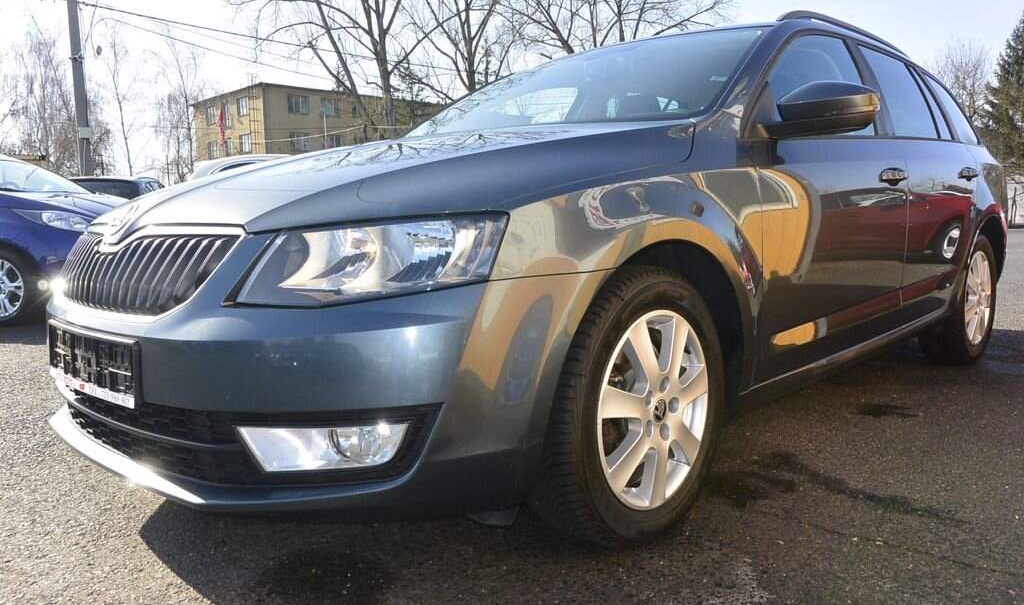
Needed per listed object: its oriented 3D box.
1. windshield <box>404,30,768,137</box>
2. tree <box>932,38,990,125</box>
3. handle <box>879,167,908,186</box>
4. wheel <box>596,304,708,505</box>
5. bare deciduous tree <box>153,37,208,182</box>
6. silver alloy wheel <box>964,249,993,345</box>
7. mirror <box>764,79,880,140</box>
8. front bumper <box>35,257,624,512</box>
[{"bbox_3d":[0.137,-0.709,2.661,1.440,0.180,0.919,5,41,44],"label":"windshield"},{"bbox_3d":[23.147,-9.000,39.554,3.400,9.550,3.400,2,7,30],"label":"tree"},{"bbox_3d":[1.280,-0.423,2.583,0.055,0.060,0.220,5,9,44],"label":"handle"},{"bbox_3d":[0.265,0.231,1.745,0.170,0.440,0.440,5,9,43],"label":"wheel"},{"bbox_3d":[-20.452,-10.370,47.387,3.600,12.560,3.600,-4,7,-23],"label":"bare deciduous tree"},{"bbox_3d":[2.131,-0.024,3.656,0.170,0.440,0.440,5,9,44],"label":"silver alloy wheel"},{"bbox_3d":[0.847,-0.522,2.100,0.230,0.165,0.240,5,9,44],"label":"mirror"},{"bbox_3d":[-0.670,0.138,1.905,1.800,0.480,0.700,5,9,44],"label":"front bumper"}]

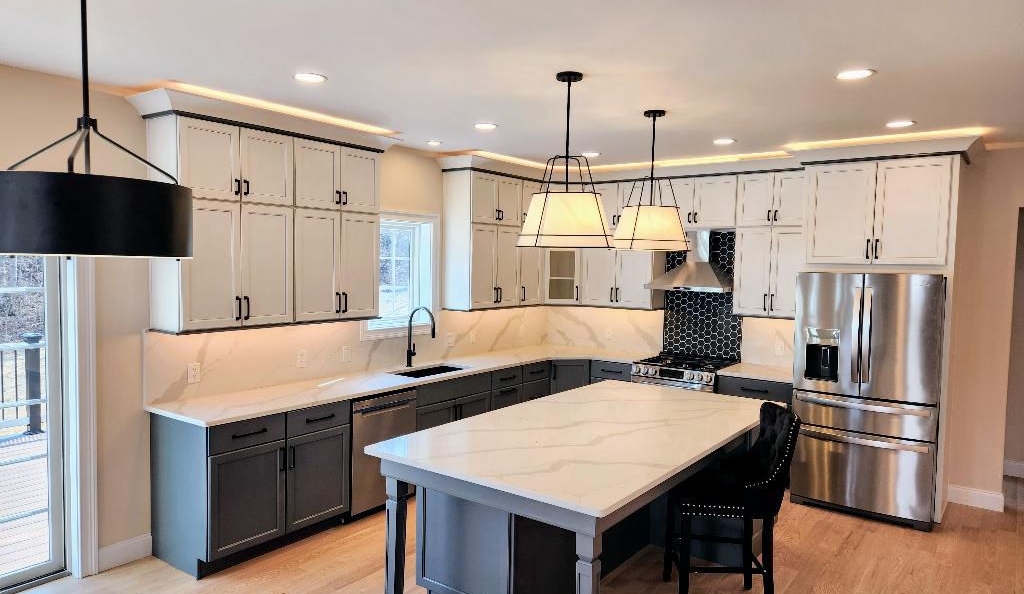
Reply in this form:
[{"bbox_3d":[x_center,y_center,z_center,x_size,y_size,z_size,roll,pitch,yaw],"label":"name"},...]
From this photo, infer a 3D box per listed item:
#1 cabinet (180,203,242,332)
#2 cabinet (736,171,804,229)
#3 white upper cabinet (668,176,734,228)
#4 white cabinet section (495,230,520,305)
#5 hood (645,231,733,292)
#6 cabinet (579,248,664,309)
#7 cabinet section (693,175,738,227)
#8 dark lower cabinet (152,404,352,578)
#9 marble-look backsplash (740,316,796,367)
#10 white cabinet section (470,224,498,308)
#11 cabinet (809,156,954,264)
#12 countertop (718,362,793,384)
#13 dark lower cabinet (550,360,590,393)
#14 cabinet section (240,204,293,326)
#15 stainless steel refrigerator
[{"bbox_3d":[-1.888,-0.191,4.080,0.323,0.765,0.384,3,4,36],"label":"cabinet"},{"bbox_3d":[2.314,-0.830,5.908,0.610,0.453,0.333,3,4,36],"label":"cabinet"},{"bbox_3d":[1.755,-0.861,6.318,0.777,0.453,0.333,3,4,36],"label":"white upper cabinet"},{"bbox_3d":[-0.154,-0.289,6.462,0.330,0.760,0.378,3,4,35],"label":"white cabinet section"},{"bbox_3d":[1.670,-0.335,6.220,0.763,0.557,0.520,3,4,36],"label":"hood"},{"bbox_3d":[1.093,-0.277,6.643,0.749,0.760,0.335,3,4,35],"label":"cabinet"},{"bbox_3d":[1.866,-0.838,6.066,0.379,0.450,0.335,3,4,35],"label":"cabinet section"},{"bbox_3d":[-1.615,1.121,4.300,0.617,0.876,0.989,3,4,36],"label":"dark lower cabinet"},{"bbox_3d":[2.387,0.391,6.117,0.624,0.476,0.024,3,4,36],"label":"marble-look backsplash"},{"bbox_3d":[-0.372,-0.274,6.142,0.323,0.765,0.383,3,4,36],"label":"white cabinet section"},{"bbox_3d":[2.876,-0.636,5.310,0.966,0.766,0.622,3,4,36],"label":"cabinet"},{"bbox_3d":[2.190,0.655,5.862,0.617,0.032,0.649,3,4,36],"label":"countertop"},{"bbox_3d":[0.503,1.026,6.770,0.420,0.876,0.600,0,3,-9],"label":"dark lower cabinet"},{"bbox_3d":[-1.655,-0.201,4.364,0.330,0.760,0.384,3,4,35],"label":"cabinet section"},{"bbox_3d":[2.737,0.697,5.185,0.914,1.765,0.870,3,4,36],"label":"stainless steel refrigerator"}]

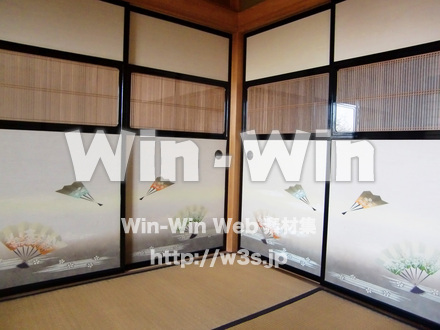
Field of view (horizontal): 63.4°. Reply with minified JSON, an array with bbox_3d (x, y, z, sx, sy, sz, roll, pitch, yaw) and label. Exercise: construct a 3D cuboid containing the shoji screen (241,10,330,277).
[{"bbox_3d":[0.446,-0.137,2.555,0.040,1.752,0.869,-1,4,-37],"label":"shoji screen"}]

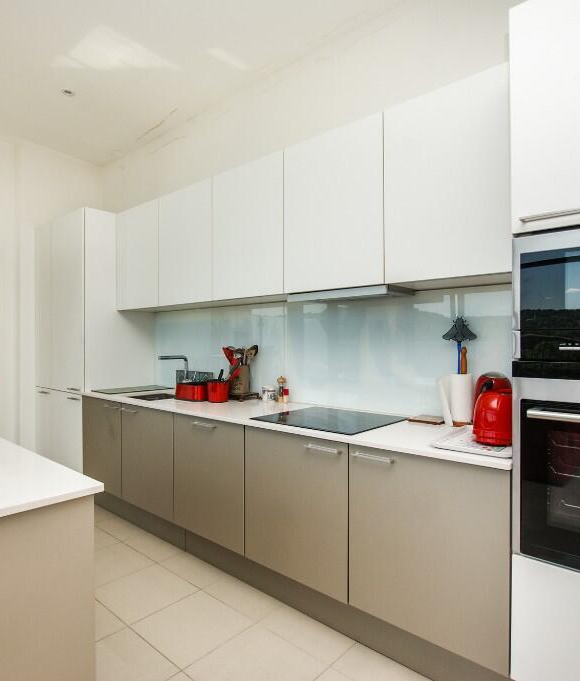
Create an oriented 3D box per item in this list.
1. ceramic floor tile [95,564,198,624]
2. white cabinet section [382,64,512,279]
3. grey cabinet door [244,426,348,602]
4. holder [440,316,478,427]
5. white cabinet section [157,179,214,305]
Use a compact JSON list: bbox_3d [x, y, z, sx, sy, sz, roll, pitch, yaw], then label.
[{"bbox_3d":[-0.729,1.263,2.138,0.395,0.010,0.395,0,0,40],"label":"ceramic floor tile"},{"bbox_3d":[0.763,-0.644,1.874,0.590,0.780,0.345,0,0,40],"label":"white cabinet section"},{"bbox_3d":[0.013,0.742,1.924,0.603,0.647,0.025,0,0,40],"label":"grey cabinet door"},{"bbox_3d":[0.772,0.146,1.964,0.160,0.476,0.140,0,0,40],"label":"holder"},{"bbox_3d":[-0.611,-0.639,3.029,0.600,0.780,0.345,0,0,40],"label":"white cabinet section"}]

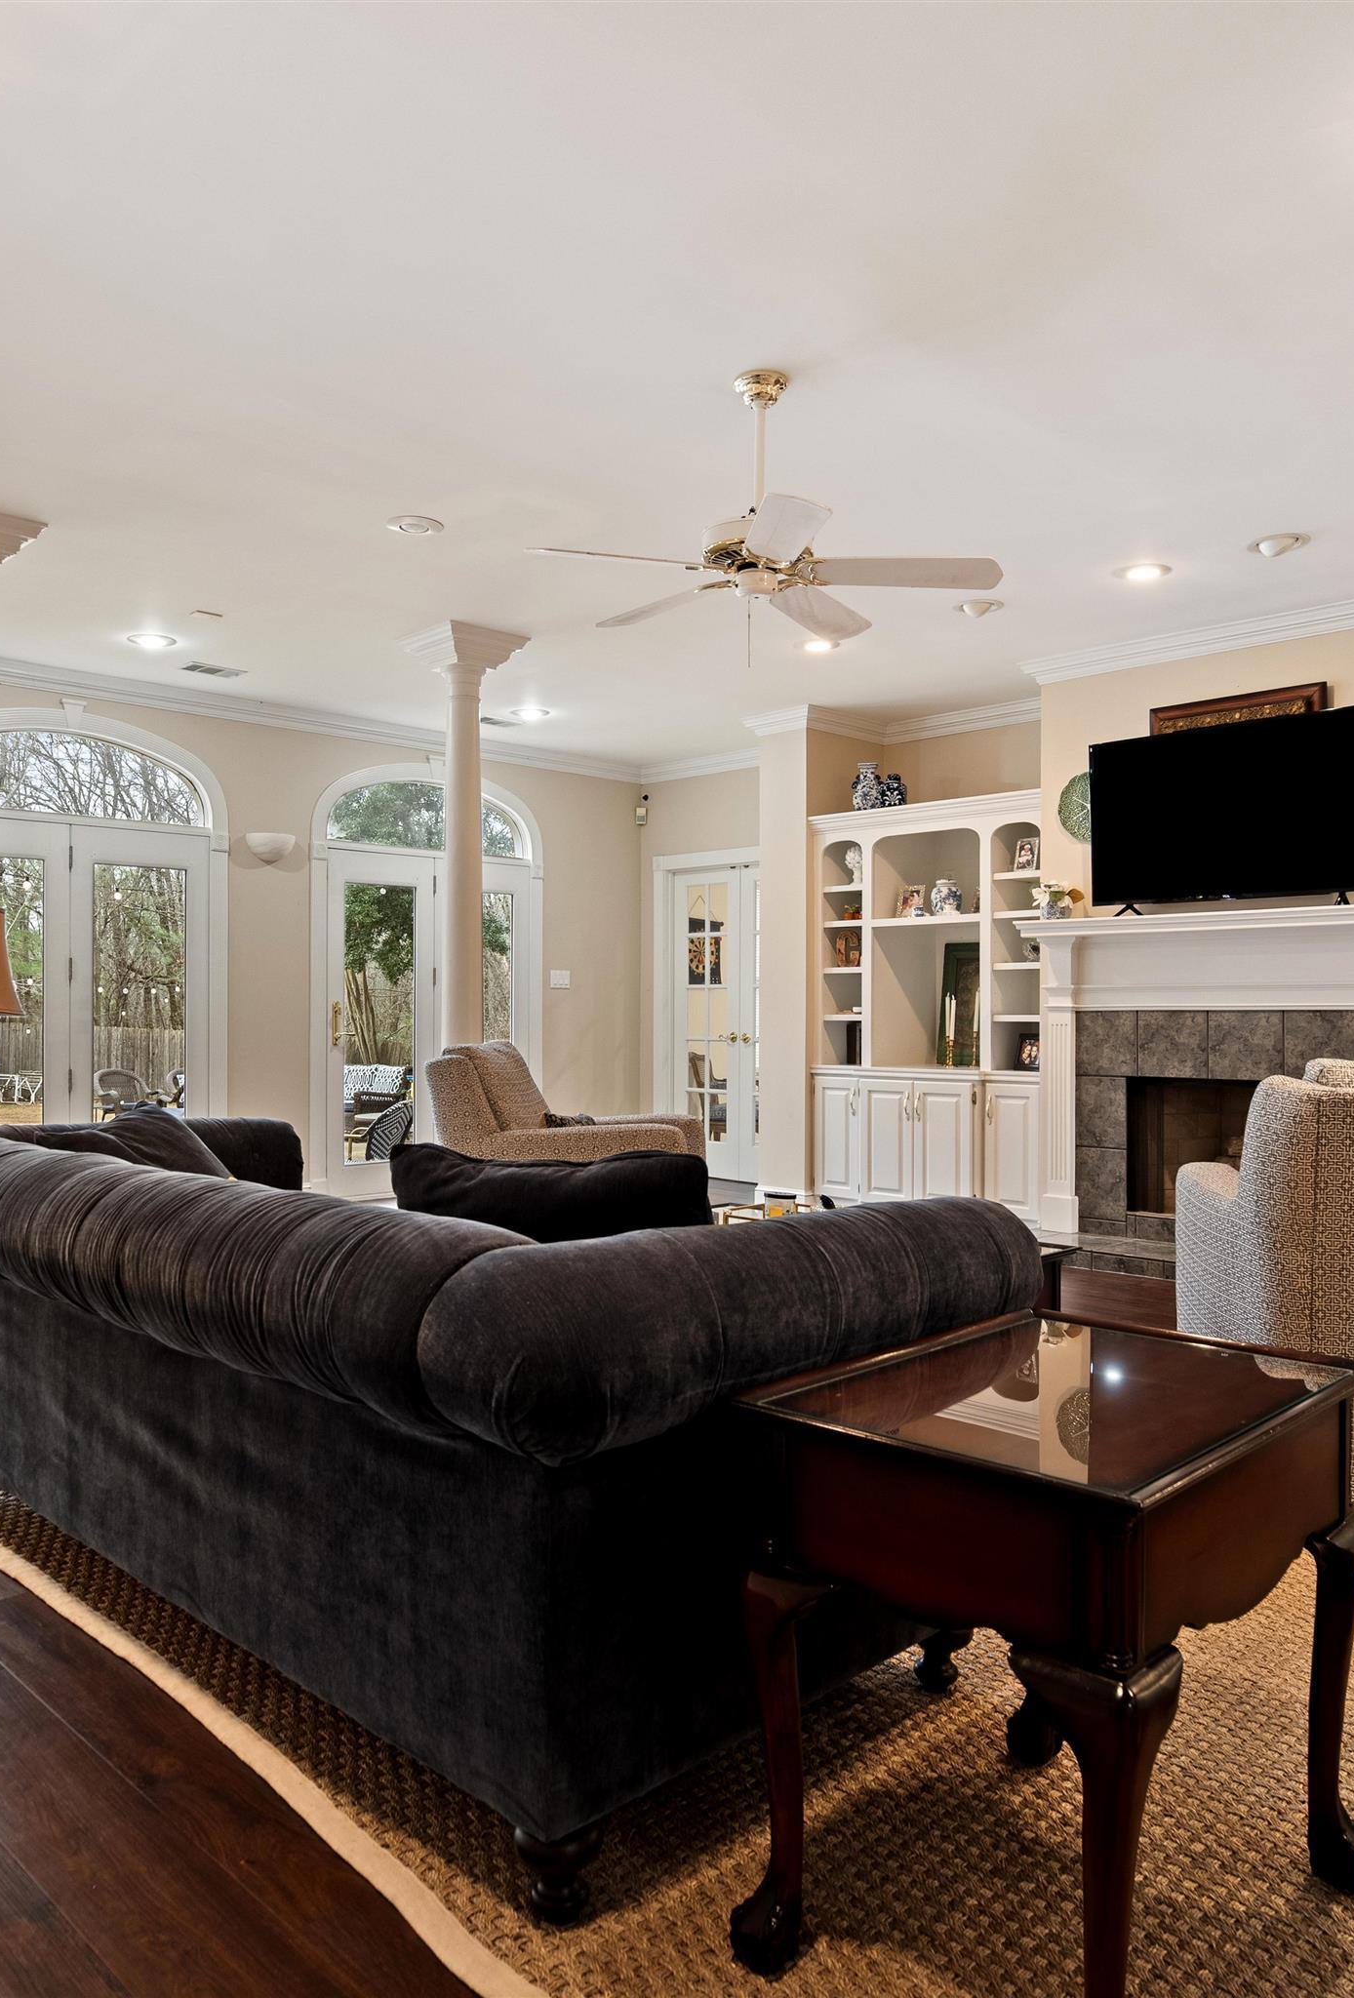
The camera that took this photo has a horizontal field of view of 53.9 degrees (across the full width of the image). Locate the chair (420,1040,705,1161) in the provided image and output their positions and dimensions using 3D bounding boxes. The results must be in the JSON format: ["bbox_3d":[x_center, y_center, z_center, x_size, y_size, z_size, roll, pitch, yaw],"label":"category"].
[{"bbox_3d":[-0.390,0.635,4.620,0.910,0.990,0.820,0,0,12],"label":"chair"}]

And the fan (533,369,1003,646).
[{"bbox_3d":[0.222,-1.281,3.492,1.250,0.700,1.270,0,0,-3],"label":"fan"}]

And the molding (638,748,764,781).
[{"bbox_3d":[0.247,-1.543,8.670,1.450,0.130,0.100,0,0,45],"label":"molding"}]

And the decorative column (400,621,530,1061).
[{"bbox_3d":[-0.960,-0.248,6.046,0.430,2.777,0.430,0,0,-44],"label":"decorative column"}]

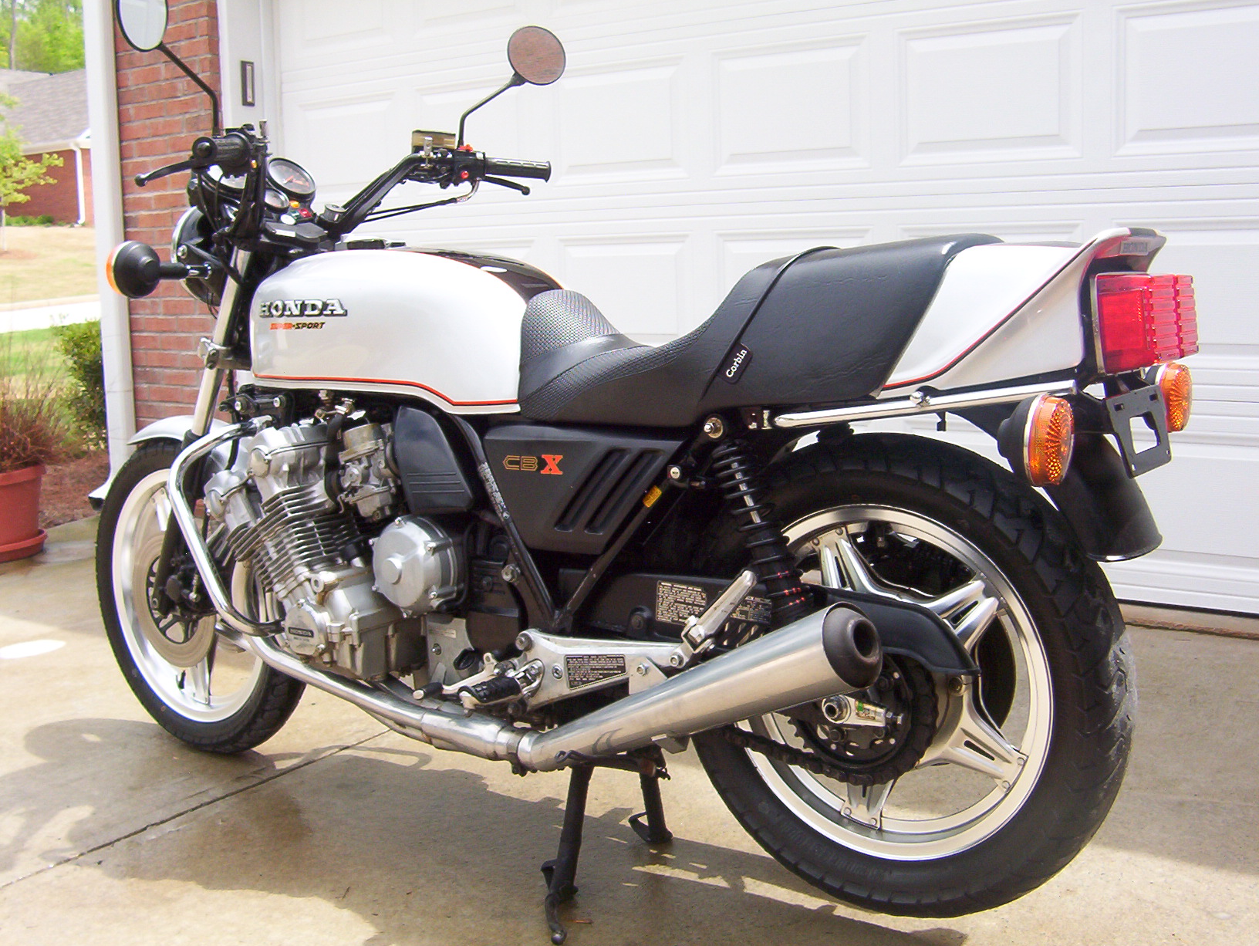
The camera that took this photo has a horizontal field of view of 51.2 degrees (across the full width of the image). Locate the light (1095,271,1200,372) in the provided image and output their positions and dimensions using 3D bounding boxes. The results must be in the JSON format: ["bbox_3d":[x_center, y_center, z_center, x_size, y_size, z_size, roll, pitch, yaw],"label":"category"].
[{"bbox_3d":[0.602,-0.178,1.524,0.075,0.107,0.210,-4,5,36],"label":"light"}]

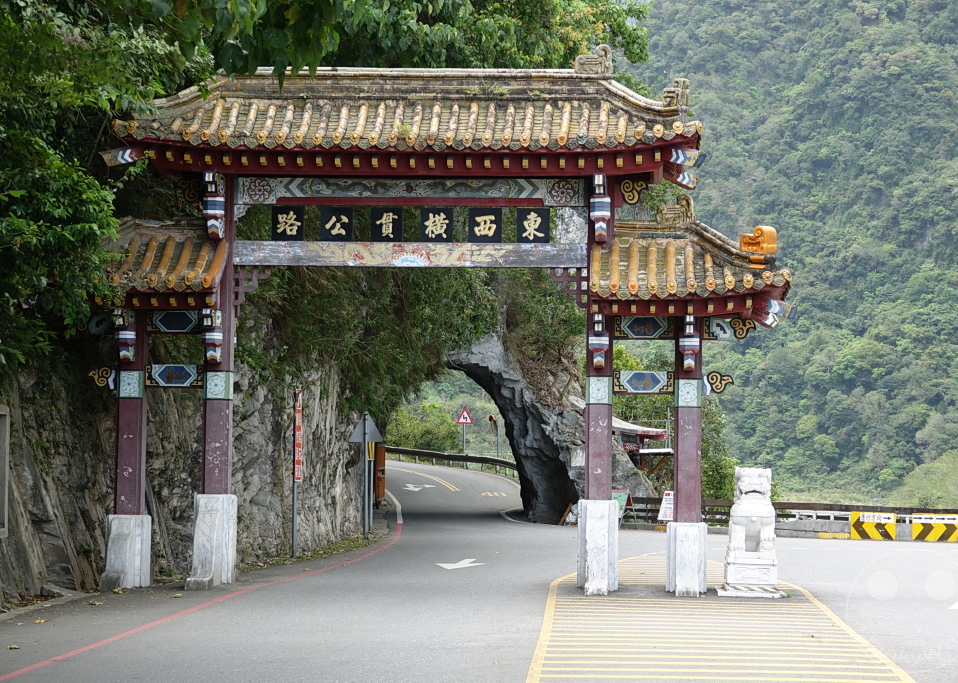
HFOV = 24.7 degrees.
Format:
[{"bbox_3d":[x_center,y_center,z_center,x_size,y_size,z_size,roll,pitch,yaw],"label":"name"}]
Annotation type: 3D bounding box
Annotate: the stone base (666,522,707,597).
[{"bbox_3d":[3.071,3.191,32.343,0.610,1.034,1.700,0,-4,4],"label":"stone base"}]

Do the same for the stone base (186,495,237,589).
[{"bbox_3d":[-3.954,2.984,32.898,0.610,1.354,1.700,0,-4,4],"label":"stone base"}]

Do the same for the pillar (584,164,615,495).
[{"bbox_3d":[1.804,-0.102,32.665,0.400,4.904,0.410,0,-4,4],"label":"pillar"}]

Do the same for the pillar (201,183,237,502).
[{"bbox_3d":[-3.918,-0.122,33.107,0.400,4.872,0.410,0,-4,4],"label":"pillar"}]

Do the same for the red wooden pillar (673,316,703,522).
[{"bbox_3d":[3.107,1.148,32.480,0.400,3.077,0.410,0,-4,4],"label":"red wooden pillar"}]

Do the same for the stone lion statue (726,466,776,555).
[{"bbox_3d":[3.962,2.462,31.822,0.690,1.275,0.900,0,-4,4],"label":"stone lion statue"}]

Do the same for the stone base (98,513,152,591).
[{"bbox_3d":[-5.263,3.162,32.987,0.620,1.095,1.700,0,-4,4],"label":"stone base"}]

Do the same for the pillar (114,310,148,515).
[{"bbox_3d":[-5.252,1.065,33.129,0.400,3.108,0.410,0,-4,4],"label":"pillar"}]

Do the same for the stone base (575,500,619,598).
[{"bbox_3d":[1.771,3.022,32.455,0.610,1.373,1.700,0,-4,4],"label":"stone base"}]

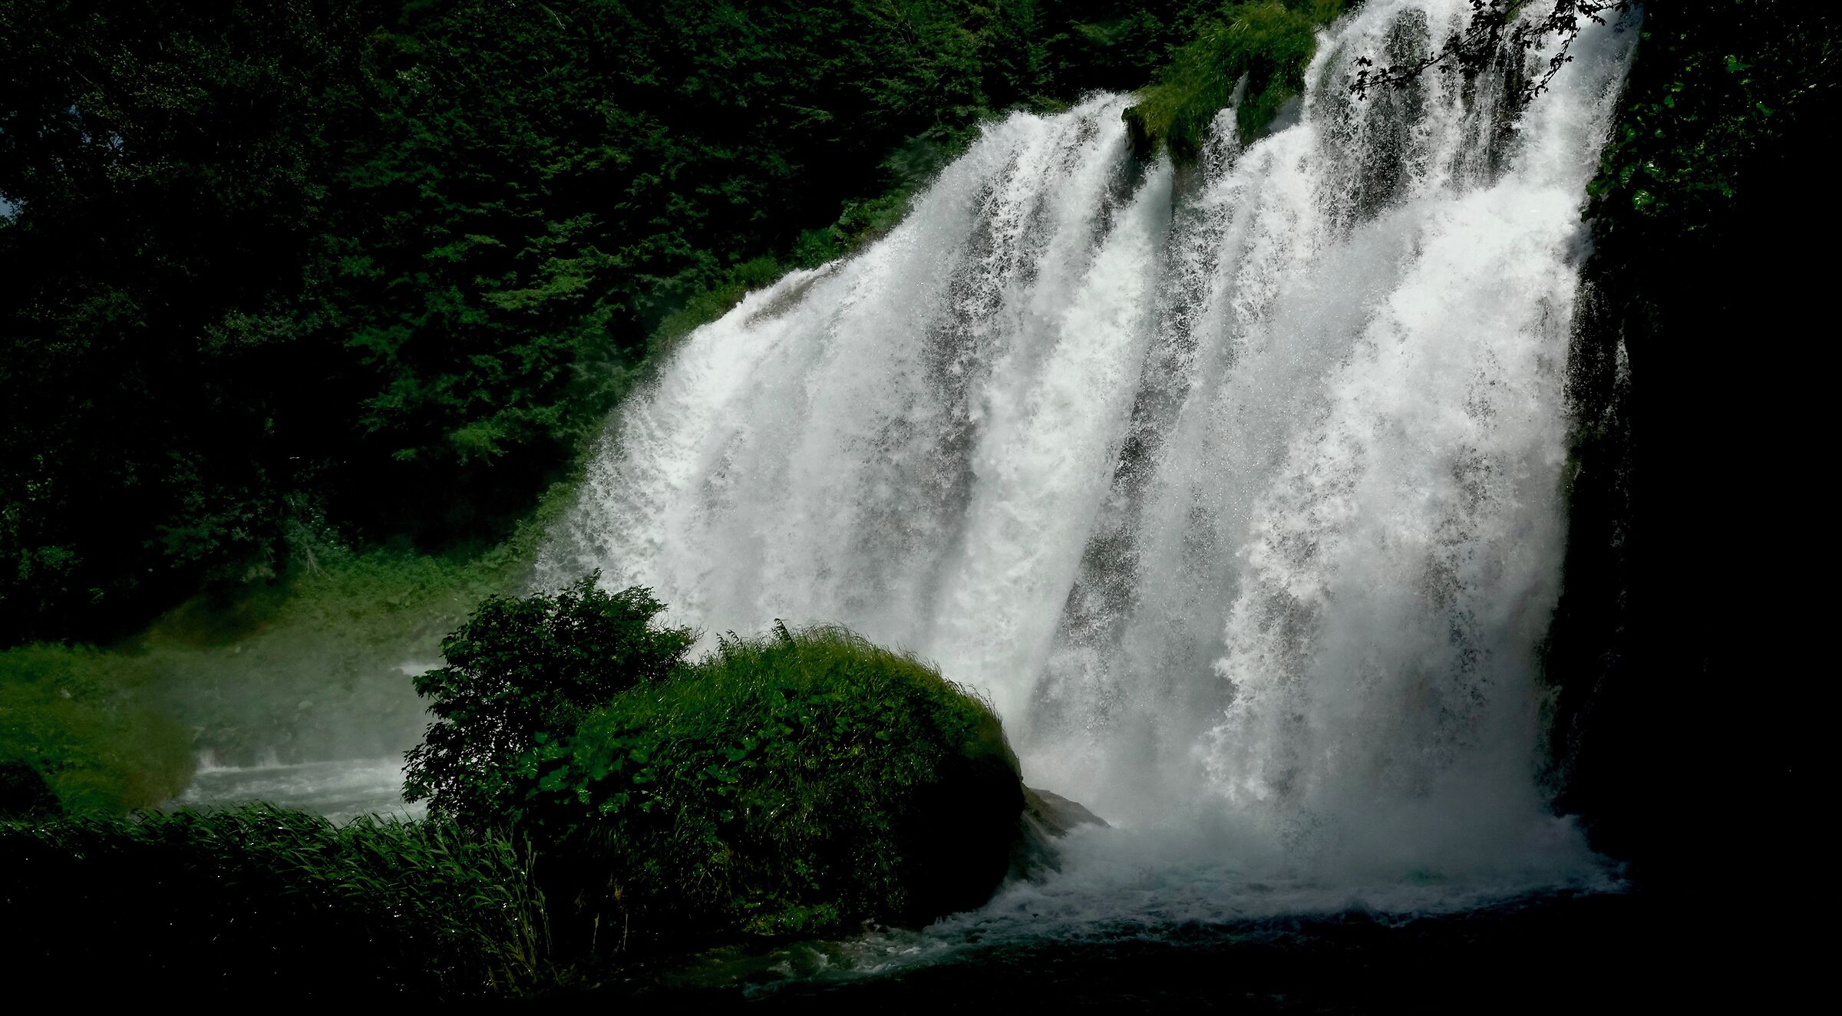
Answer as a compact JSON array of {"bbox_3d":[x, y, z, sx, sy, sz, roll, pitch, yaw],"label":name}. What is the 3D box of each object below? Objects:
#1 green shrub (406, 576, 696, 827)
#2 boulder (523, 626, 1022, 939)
[{"bbox_3d":[-4.588,2.423,22.800,3.500,3.200,3.000,0,-6,0],"label":"green shrub"},{"bbox_3d":[-1.763,3.271,21.800,5.900,3.600,4.400,0,-6,0],"label":"boulder"}]

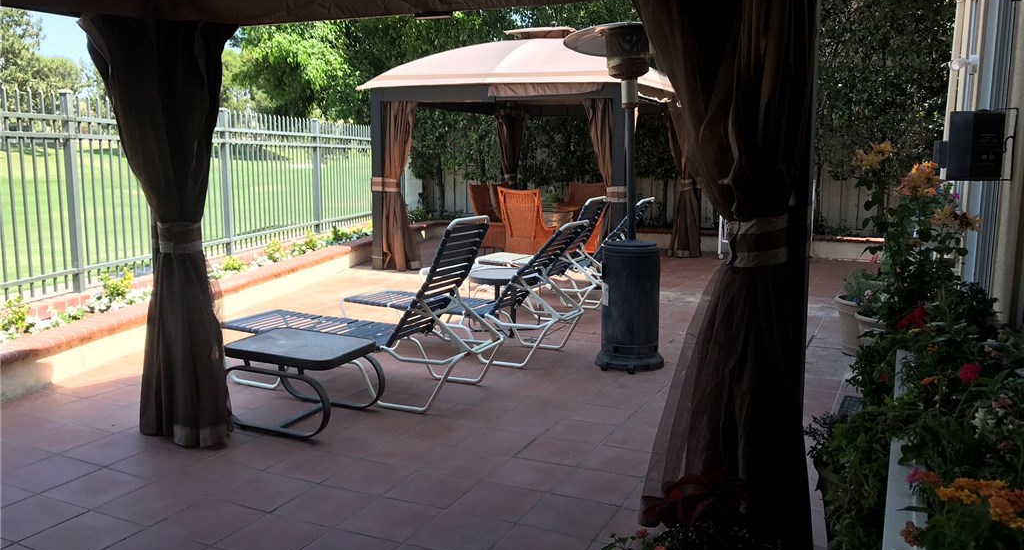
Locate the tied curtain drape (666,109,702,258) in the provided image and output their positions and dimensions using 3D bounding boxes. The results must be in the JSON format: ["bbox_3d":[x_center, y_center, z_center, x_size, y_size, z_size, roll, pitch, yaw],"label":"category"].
[{"bbox_3d":[2.315,-1.246,11.257,0.500,1.950,0.450,4,9,25],"label":"tied curtain drape"}]

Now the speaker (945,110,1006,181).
[{"bbox_3d":[1.963,-0.547,3.500,0.180,0.300,0.170,-1,9,-10],"label":"speaker"}]

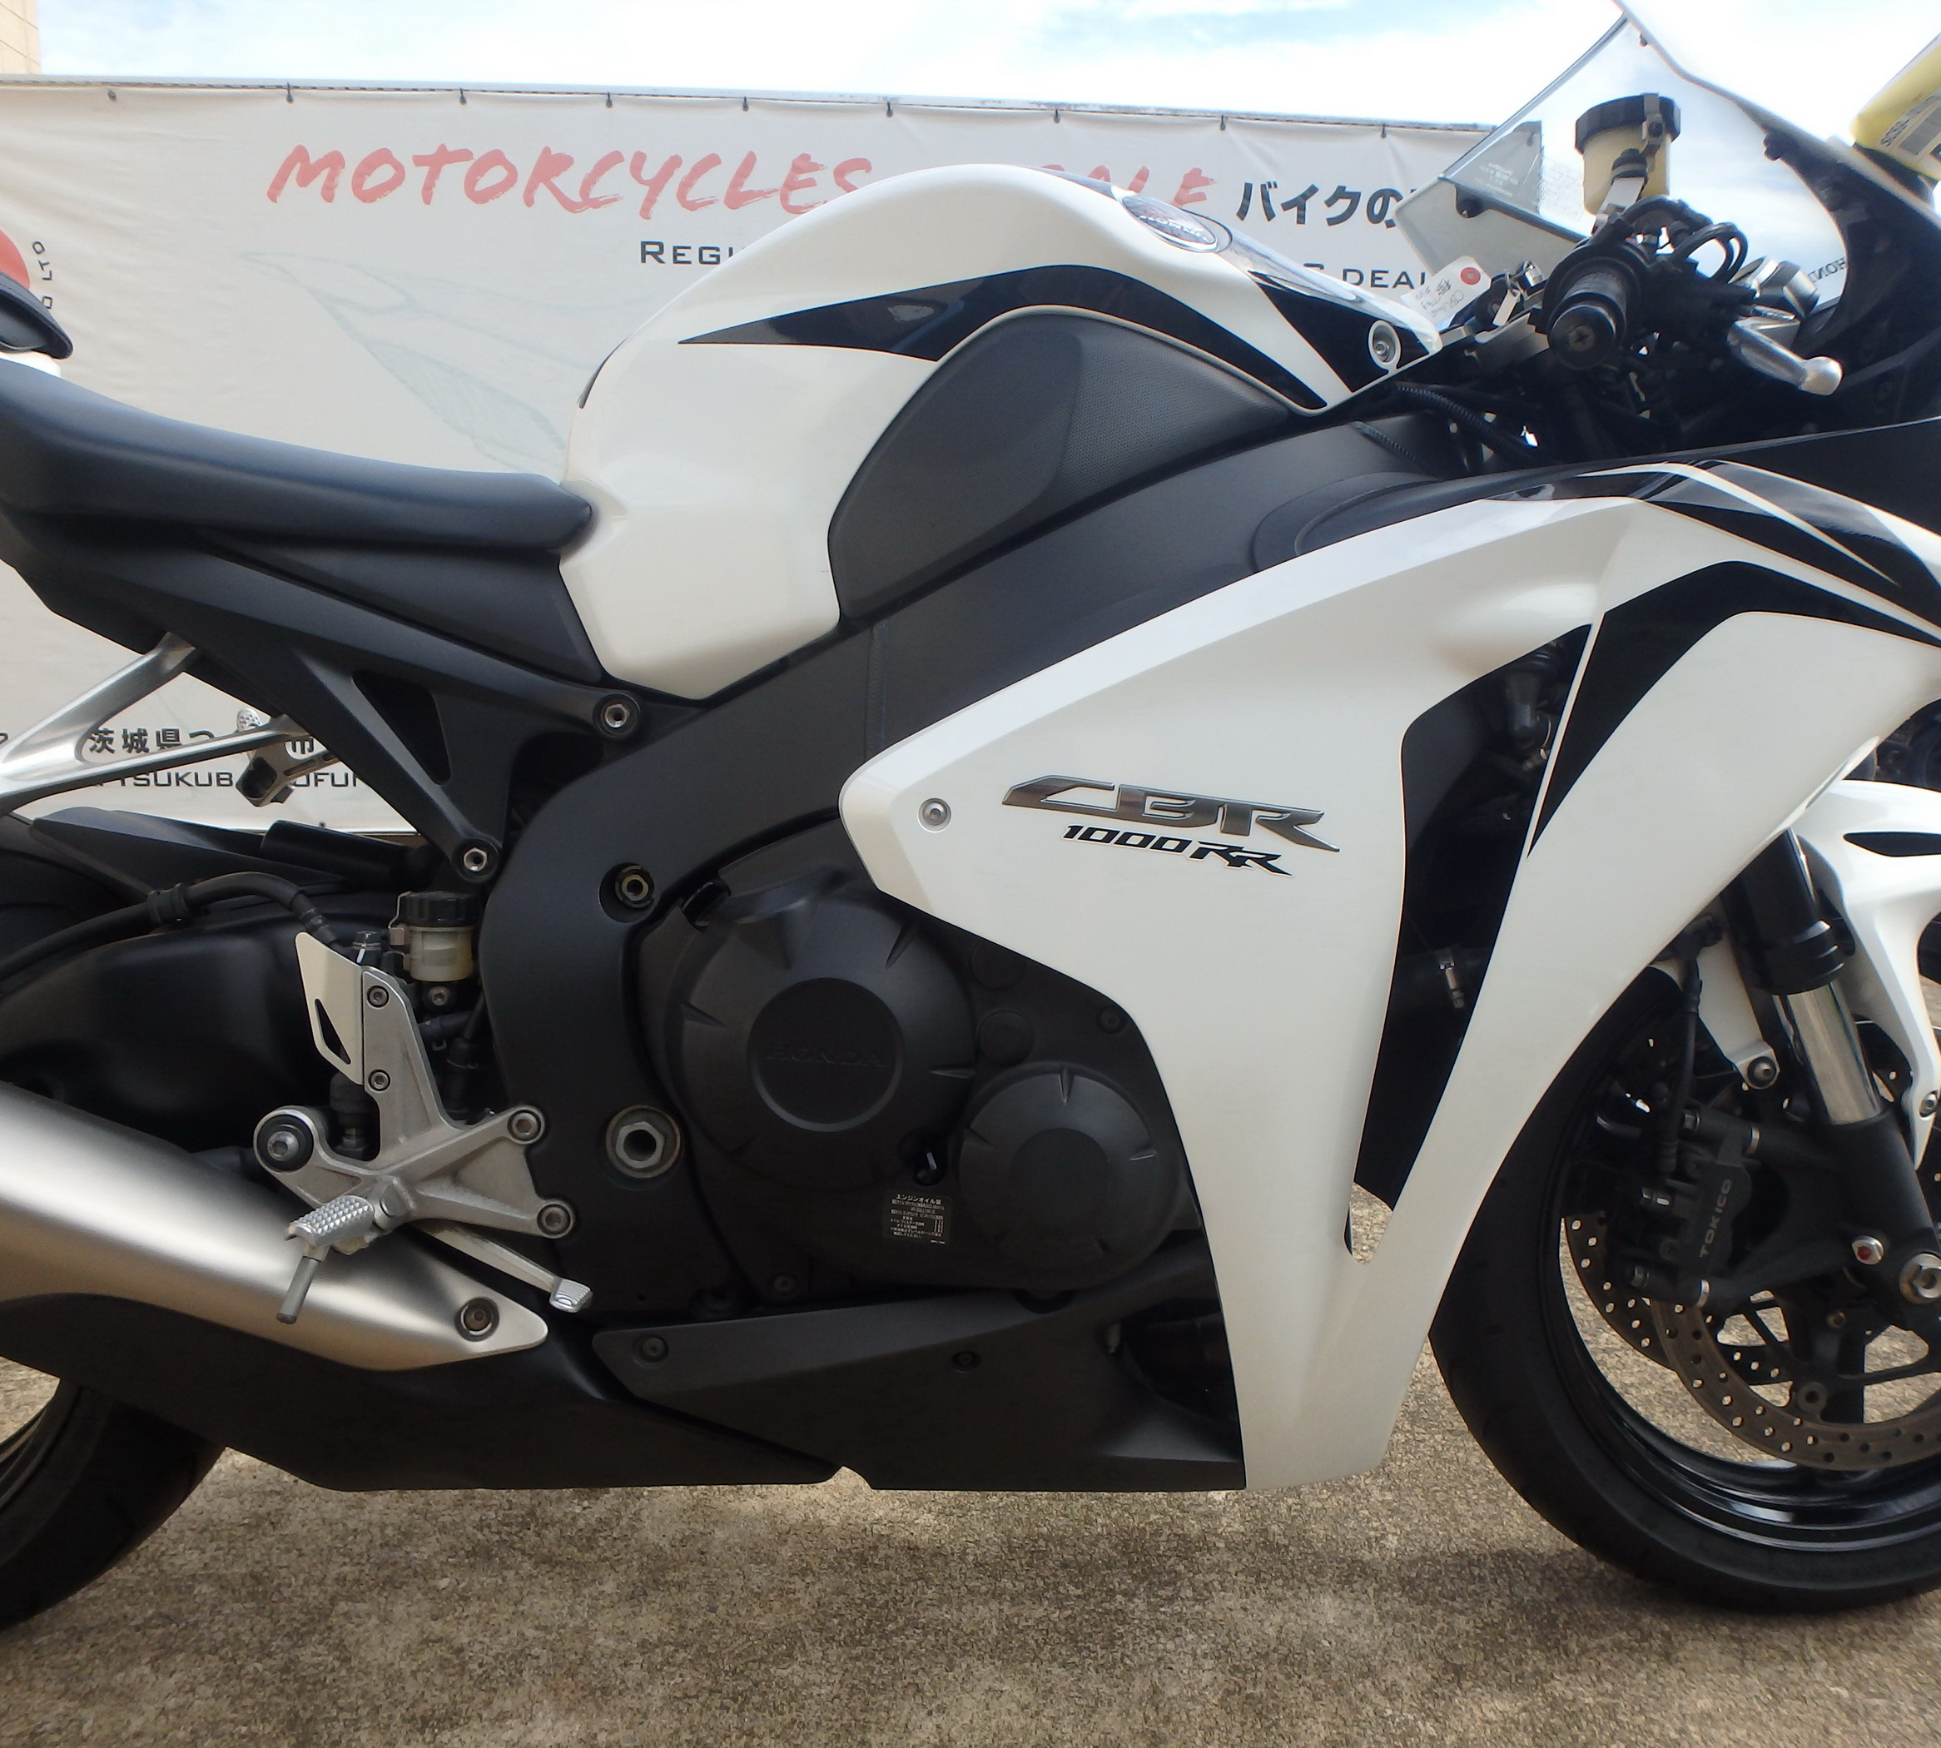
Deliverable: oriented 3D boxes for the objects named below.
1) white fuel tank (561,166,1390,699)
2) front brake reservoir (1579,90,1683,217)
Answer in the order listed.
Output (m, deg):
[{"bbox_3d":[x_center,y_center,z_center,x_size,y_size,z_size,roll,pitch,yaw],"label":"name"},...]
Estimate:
[{"bbox_3d":[0.022,-0.295,0.951,0.535,0.345,0.310,0,6,-2],"label":"white fuel tank"},{"bbox_3d":[0.343,-0.372,0.738,0.055,0.062,0.055,0,6,-2],"label":"front brake reservoir"}]

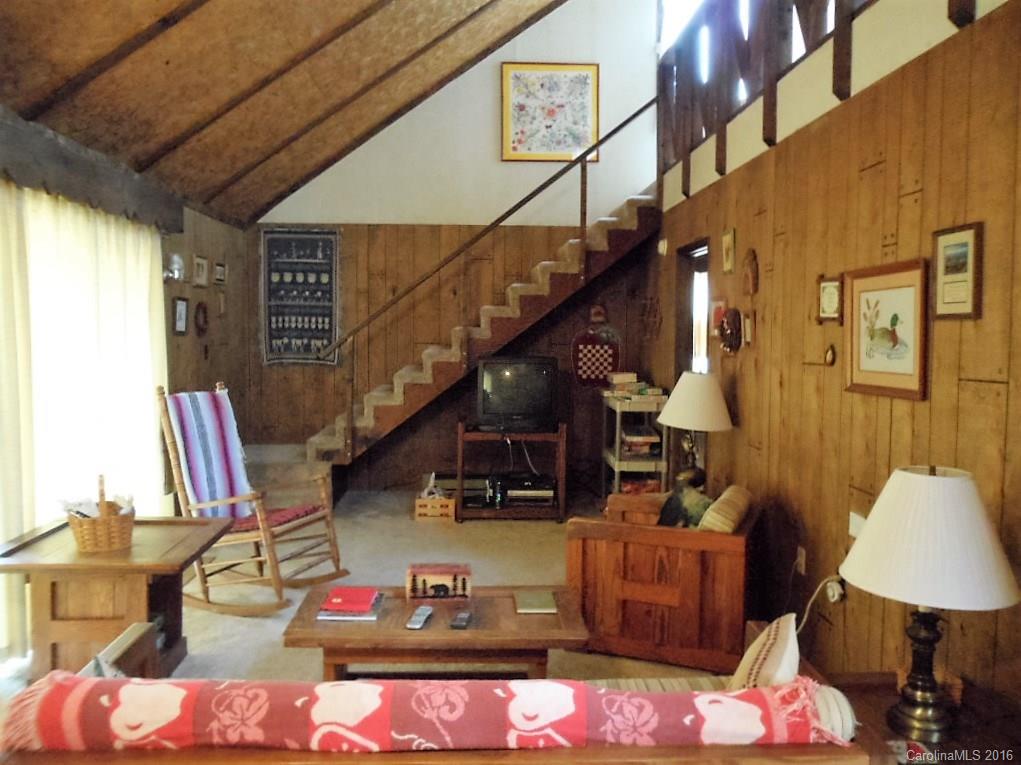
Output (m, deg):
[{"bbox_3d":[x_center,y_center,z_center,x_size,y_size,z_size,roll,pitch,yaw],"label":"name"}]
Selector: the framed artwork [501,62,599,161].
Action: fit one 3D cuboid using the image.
[{"bbox_3d":[0.370,-2.489,7.363,0.911,0.894,0.030,0,3,-5],"label":"framed artwork"}]

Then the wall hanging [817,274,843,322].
[{"bbox_3d":[1.514,-0.395,3.777,0.020,0.233,0.217,0,3,-5],"label":"wall hanging"}]

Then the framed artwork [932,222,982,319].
[{"bbox_3d":[1.591,-0.386,2.835,0.020,0.325,0.253,0,3,-5],"label":"framed artwork"}]

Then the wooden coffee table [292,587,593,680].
[{"bbox_3d":[-0.276,1.079,3.064,1.090,0.420,0.550,0,4,0],"label":"wooden coffee table"}]

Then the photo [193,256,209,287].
[{"bbox_3d":[-2.324,-0.835,5.984,0.025,0.235,0.260,0,4,-3],"label":"photo"}]

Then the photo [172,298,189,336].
[{"bbox_3d":[-2.305,-0.461,5.567,0.025,0.265,0.230,0,4,-3],"label":"photo"}]

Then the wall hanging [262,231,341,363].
[{"bbox_3d":[-1.912,-0.780,7.271,0.685,1.231,0.020,0,3,-5],"label":"wall hanging"}]

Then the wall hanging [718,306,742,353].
[{"bbox_3d":[1.451,-0.353,5.285,0.070,0.310,0.310,0,4,-3],"label":"wall hanging"}]

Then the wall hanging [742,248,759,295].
[{"bbox_3d":[1.429,-0.658,4.742,0.030,0.256,0.174,0,3,-5],"label":"wall hanging"}]

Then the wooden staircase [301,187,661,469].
[{"bbox_3d":[-0.227,-0.497,6.960,2.970,2.320,0.830,0,4,-3],"label":"wooden staircase"}]

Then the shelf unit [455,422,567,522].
[{"bbox_3d":[0.002,0.697,6.404,0.850,0.770,0.430,0,4,-3],"label":"shelf unit"}]

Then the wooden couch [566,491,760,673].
[{"bbox_3d":[0.733,0.873,3.769,0.780,0.660,0.690,1,3,21],"label":"wooden couch"}]

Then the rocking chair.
[{"bbox_3d":[-1.402,0.606,4.372,0.900,1.190,0.570,2,4,22],"label":"rocking chair"}]

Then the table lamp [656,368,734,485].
[{"bbox_3d":[1.077,0.272,4.625,0.430,0.675,0.430,0,3,-5],"label":"table lamp"}]

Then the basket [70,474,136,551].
[{"bbox_3d":[-1.746,0.545,3.400,0.280,0.298,0.230,-2,4,-27],"label":"basket"}]

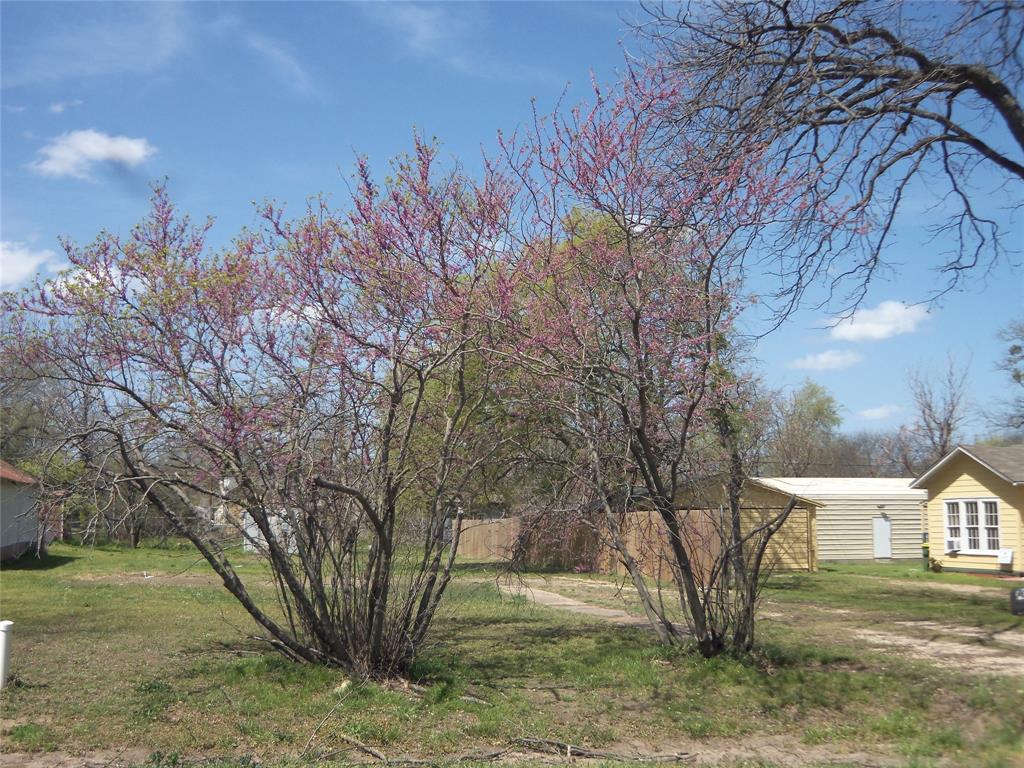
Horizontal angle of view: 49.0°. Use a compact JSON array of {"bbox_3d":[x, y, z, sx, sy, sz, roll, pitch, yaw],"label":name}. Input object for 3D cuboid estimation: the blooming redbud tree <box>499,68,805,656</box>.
[{"bbox_3d":[1.700,-0.300,13.450,3.850,6.900,3.700,0,-7,0],"label":"blooming redbud tree"}]

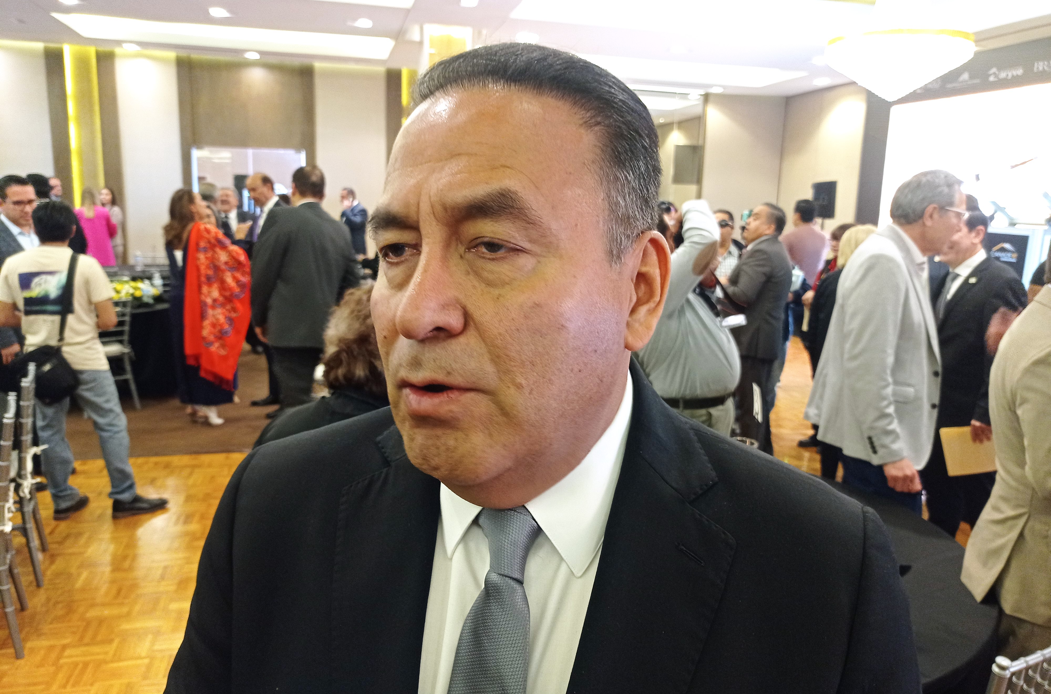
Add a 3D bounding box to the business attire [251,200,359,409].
[{"bbox_3d":[-1.317,-0.052,5.076,0.600,1.530,0.370,-3,11,-21],"label":"business attire"}]

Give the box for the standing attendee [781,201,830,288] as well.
[{"bbox_3d":[2.478,-0.454,7.532,0.500,1.680,0.320,-3,11,-21],"label":"standing attendee"}]

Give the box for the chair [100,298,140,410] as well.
[{"bbox_3d":[-3.223,0.034,6.494,0.410,0.890,0.430,-7,13,-37],"label":"chair"}]

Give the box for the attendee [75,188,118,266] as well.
[{"bbox_3d":[-5.007,-0.994,9.897,0.480,1.640,0.340,4,11,14],"label":"attendee"}]

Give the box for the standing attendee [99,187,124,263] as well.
[{"bbox_3d":[-5.055,-1.084,10.389,0.440,1.640,0.300,5,11,21],"label":"standing attendee"}]

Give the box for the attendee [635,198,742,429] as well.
[{"bbox_3d":[0.602,0.267,3.247,0.540,1.720,0.560,0,10,-3],"label":"attendee"}]

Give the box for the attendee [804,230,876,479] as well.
[{"bbox_3d":[1.838,0.083,4.836,0.480,1.560,0.320,2,10,6],"label":"attendee"}]

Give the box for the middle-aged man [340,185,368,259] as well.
[{"bbox_3d":[-2.073,-1.071,10.382,0.380,1.720,0.480,-2,11,-18],"label":"middle-aged man"}]

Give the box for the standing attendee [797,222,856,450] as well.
[{"bbox_3d":[2.072,-0.082,5.771,0.380,1.560,0.480,-5,12,-30],"label":"standing attendee"}]

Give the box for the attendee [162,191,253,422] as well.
[{"bbox_3d":[-2.335,-0.294,6.204,0.560,1.670,0.500,-2,11,-17],"label":"attendee"}]

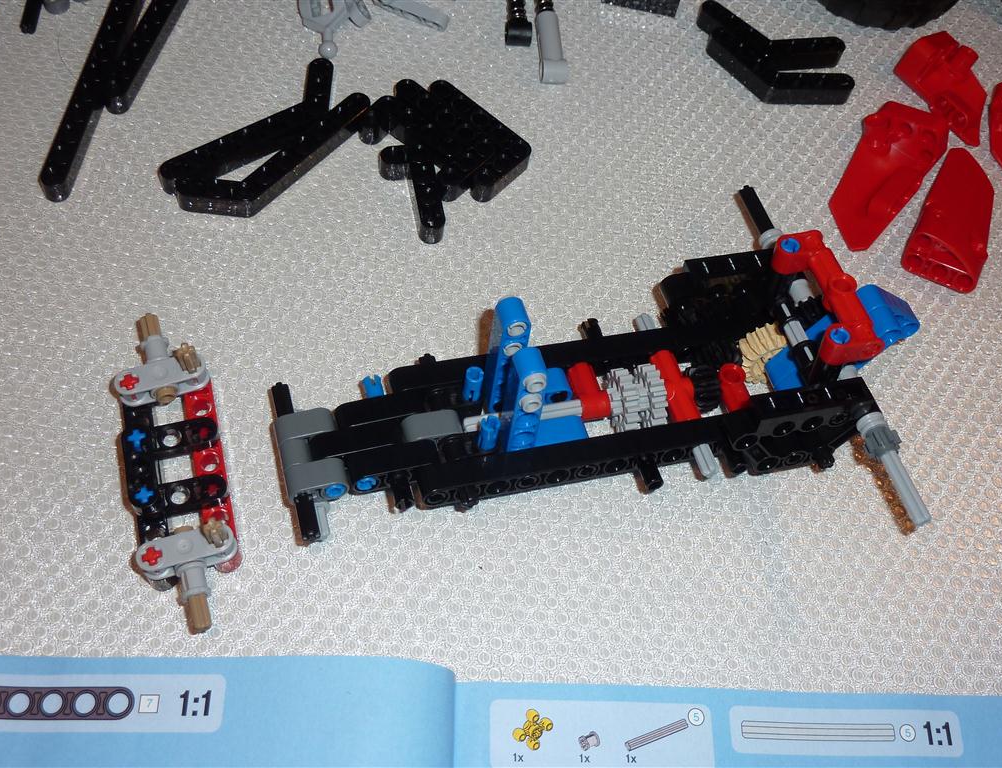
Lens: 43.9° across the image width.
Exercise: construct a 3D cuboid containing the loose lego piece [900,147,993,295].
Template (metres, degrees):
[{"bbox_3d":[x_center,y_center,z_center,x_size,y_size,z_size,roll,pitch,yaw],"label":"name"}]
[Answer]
[{"bbox_3d":[0.146,-0.056,0.388,0.025,0.016,0.056,26,62,6],"label":"loose lego piece"}]

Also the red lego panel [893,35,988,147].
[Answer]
[{"bbox_3d":[0.152,-0.100,0.412,0.024,0.015,0.040,-37,72,-23],"label":"red lego panel"}]

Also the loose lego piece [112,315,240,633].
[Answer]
[{"bbox_3d":[-0.081,0.021,0.311,0.025,0.026,0.087,-9,64,-12],"label":"loose lego piece"}]

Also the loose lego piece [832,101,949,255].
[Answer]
[{"bbox_3d":[0.122,-0.066,0.390,0.026,0.016,0.057,25,62,6],"label":"loose lego piece"}]

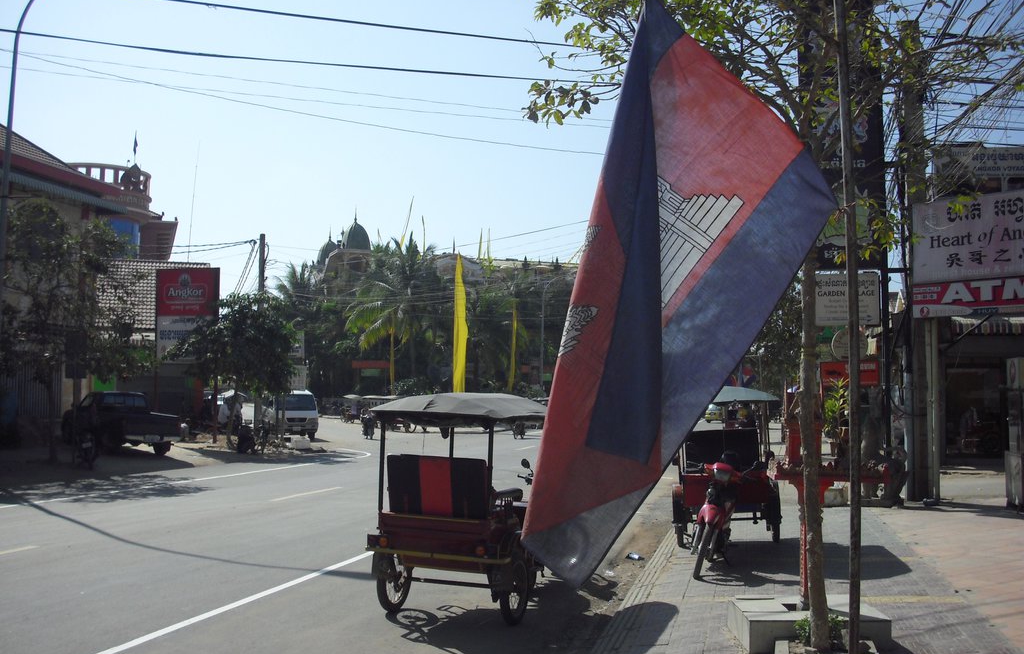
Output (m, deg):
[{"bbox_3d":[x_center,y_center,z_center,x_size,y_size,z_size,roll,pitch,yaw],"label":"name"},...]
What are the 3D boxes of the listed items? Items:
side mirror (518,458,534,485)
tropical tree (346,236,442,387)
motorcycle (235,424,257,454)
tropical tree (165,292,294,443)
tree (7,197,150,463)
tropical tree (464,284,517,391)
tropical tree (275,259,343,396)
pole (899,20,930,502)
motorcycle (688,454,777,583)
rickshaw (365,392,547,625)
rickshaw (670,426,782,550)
[{"bbox_3d":[0.142,1.414,11.000,0.150,0.230,0.100,-1,-4,15],"label":"side mirror"},{"bbox_3d":[-9.276,-0.338,88.215,7.359,13.845,7.359,0,-4,0],"label":"tropical tree"},{"bbox_3d":[-8.230,3.379,34.651,0.700,1.020,1.800,1,-4,-10],"label":"motorcycle"},{"bbox_3d":[-9.303,1.342,36.991,4.279,5.099,4.065,0,-4,0],"label":"tropical tree"},{"bbox_3d":[-11.676,0.018,30.063,4.377,6.994,4.158,0,-4,0],"label":"tree"},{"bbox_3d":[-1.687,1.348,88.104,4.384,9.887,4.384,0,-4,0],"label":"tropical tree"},{"bbox_3d":[-15.134,0.565,84.145,5.231,11.397,5.231,0,-4,0],"label":"tropical tree"},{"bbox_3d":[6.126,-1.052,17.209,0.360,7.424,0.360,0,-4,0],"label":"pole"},{"bbox_3d":[2.065,1.806,10.804,0.740,1.070,1.870,-1,-4,15],"label":"motorcycle"},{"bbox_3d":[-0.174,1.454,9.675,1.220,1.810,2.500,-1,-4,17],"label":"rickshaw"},{"bbox_3d":[2.345,1.600,12.522,1.200,1.680,1.800,0,-4,6],"label":"rickshaw"}]

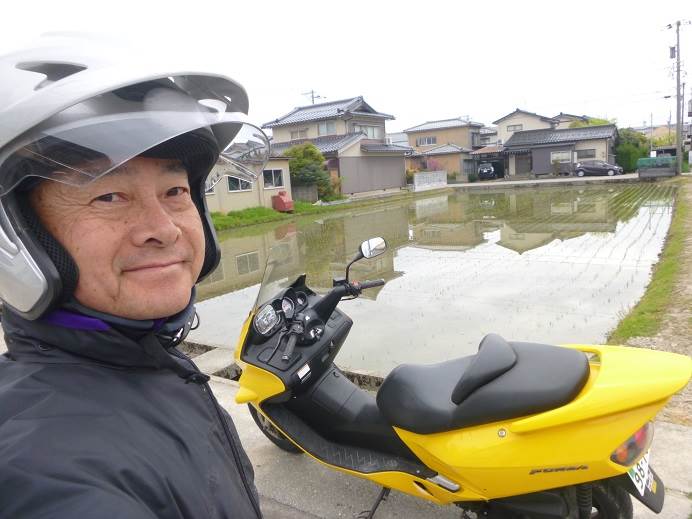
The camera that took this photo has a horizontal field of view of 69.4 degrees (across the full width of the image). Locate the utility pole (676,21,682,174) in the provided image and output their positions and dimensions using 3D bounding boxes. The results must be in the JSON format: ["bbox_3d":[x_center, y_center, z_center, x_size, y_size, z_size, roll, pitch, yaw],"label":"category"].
[{"bbox_3d":[26.382,-12.653,39.561,0.360,11.750,0.360,0,11,34],"label":"utility pole"}]

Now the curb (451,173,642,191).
[{"bbox_3d":[17.500,-7.010,46.100,17.000,0.400,0.400,3,12,37],"label":"curb"}]

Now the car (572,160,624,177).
[{"bbox_3d":[23.483,-8.448,46.300,4.000,1.470,1.700,2,11,35],"label":"car"}]

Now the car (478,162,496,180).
[{"bbox_3d":[15.646,-9.714,54.800,1.700,1.650,4.100,0,10,24],"label":"car"}]

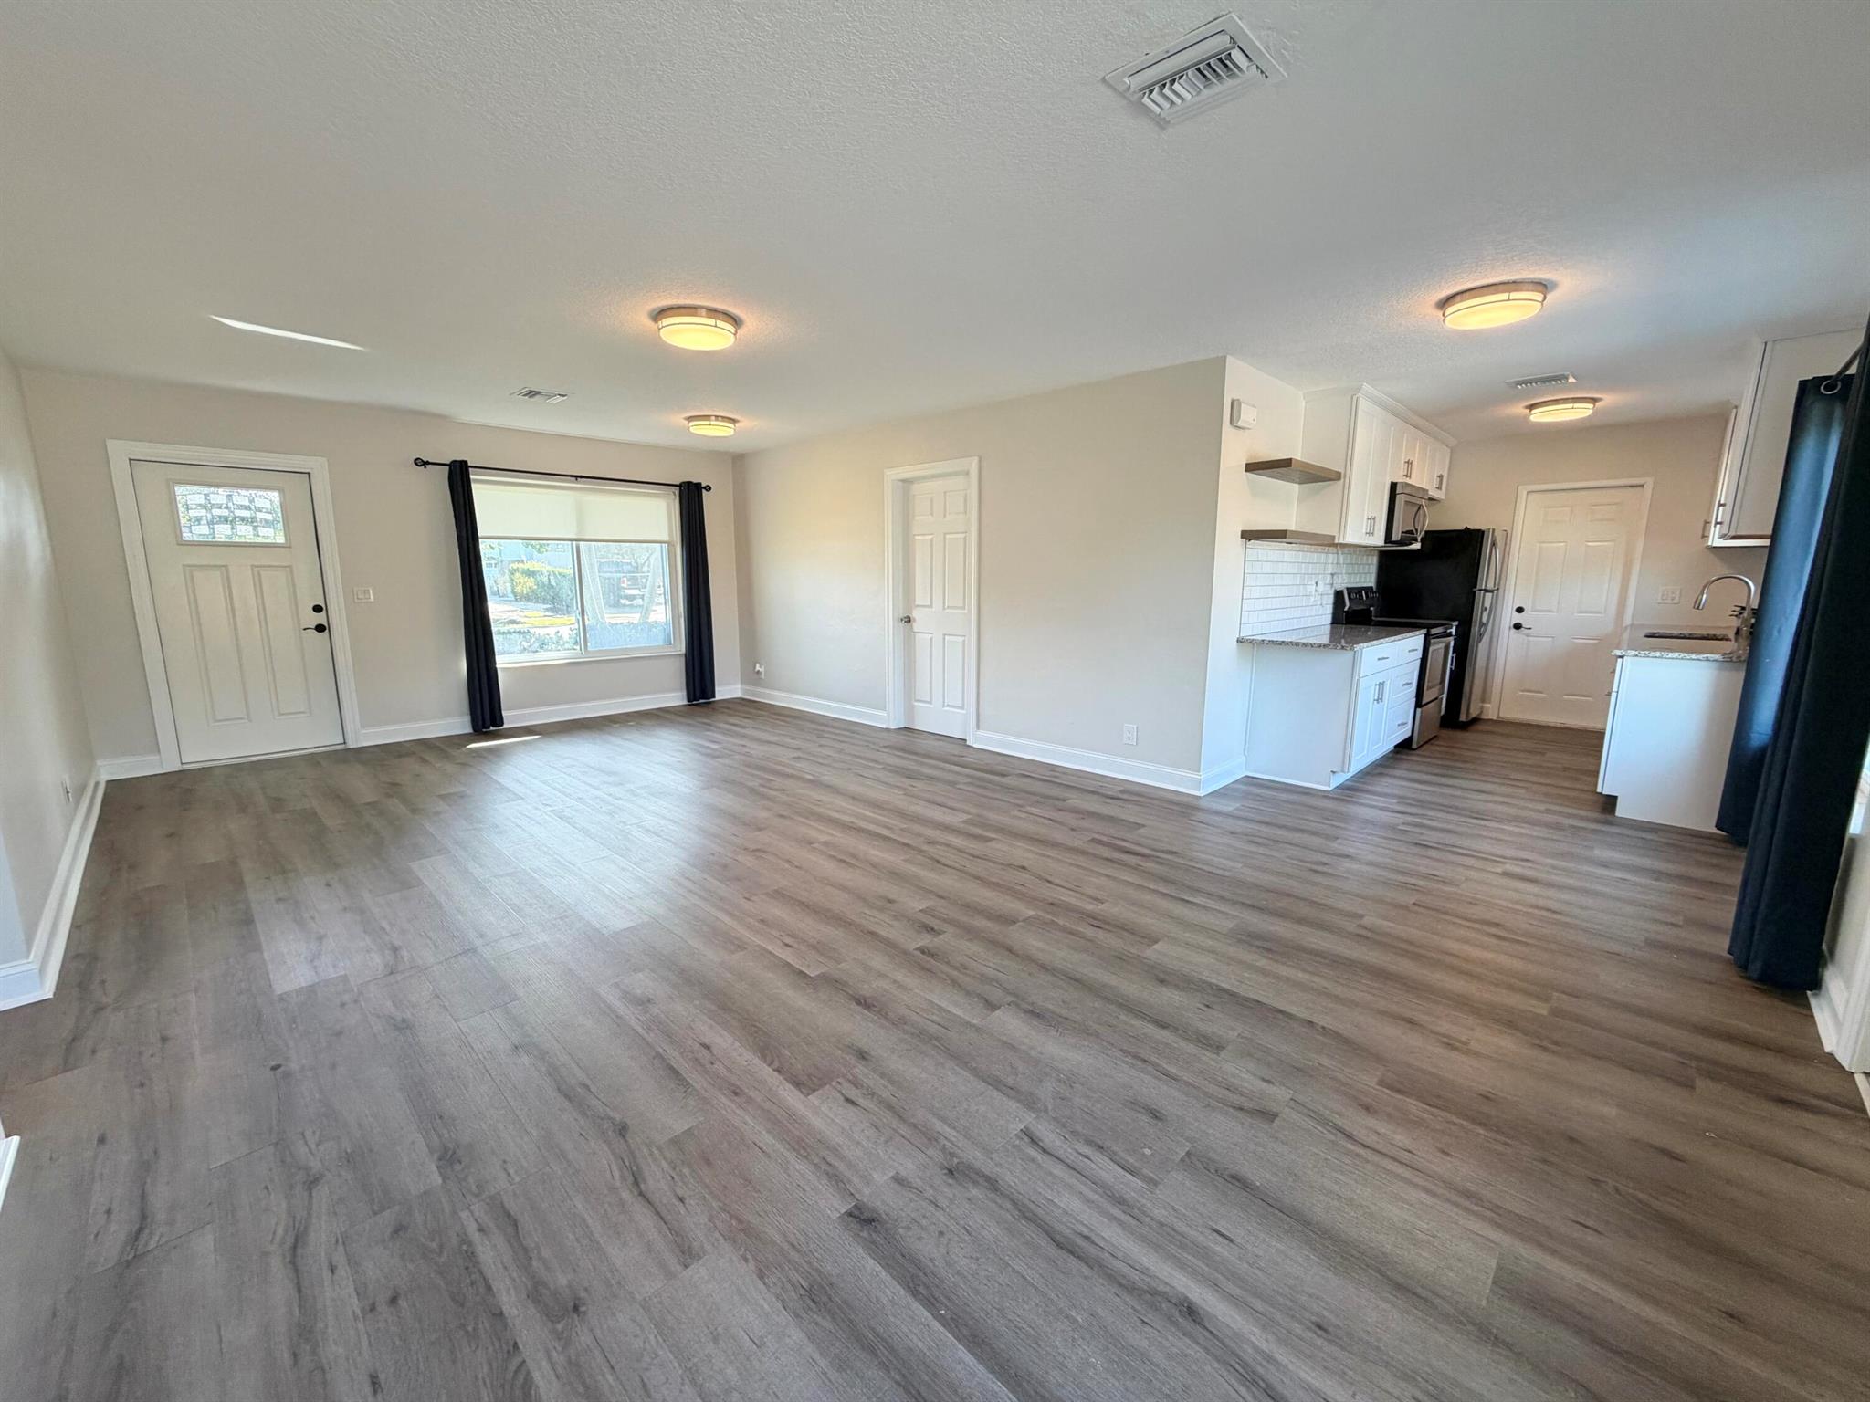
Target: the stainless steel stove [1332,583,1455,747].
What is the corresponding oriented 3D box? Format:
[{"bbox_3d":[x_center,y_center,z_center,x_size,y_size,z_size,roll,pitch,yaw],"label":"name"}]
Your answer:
[{"bbox_3d":[3.549,-0.268,5.917,0.680,1.185,0.760,9,13,44],"label":"stainless steel stove"}]

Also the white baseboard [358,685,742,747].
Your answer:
[{"bbox_3d":[-3.236,0.095,6.958,0.016,0.131,3.325,9,13,44],"label":"white baseboard"}]

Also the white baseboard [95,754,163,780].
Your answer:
[{"bbox_3d":[-5.247,0.428,4.943,0.016,0.131,0.275,9,13,44],"label":"white baseboard"}]

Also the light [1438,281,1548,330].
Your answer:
[{"bbox_3d":[2.394,-1.693,3.257,0.375,0.085,0.375,9,13,44],"label":"light"}]

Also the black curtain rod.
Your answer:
[{"bbox_3d":[-3.116,-1.971,6.668,0.100,0.060,2.500,9,13,44],"label":"black curtain rod"}]

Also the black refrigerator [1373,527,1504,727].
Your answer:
[{"bbox_3d":[4.506,-0.639,6.762,0.772,1.684,0.720,9,13,44],"label":"black refrigerator"}]

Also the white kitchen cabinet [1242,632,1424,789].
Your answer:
[{"bbox_3d":[2.803,0.006,5.250,0.626,0.904,1.518,9,13,44],"label":"white kitchen cabinet"}]

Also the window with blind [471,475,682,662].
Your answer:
[{"bbox_3d":[-3.165,-1.153,6.871,0.100,1.600,1.860,9,13,44],"label":"window with blind"}]

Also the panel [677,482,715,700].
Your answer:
[{"bbox_3d":[-2.374,-1.054,7.532,0.120,2.158,0.245,9,13,44],"label":"panel"}]

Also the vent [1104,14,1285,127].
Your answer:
[{"bbox_3d":[0.626,-1.483,1.817,0.305,0.030,0.305,9,13,44],"label":"vent"}]

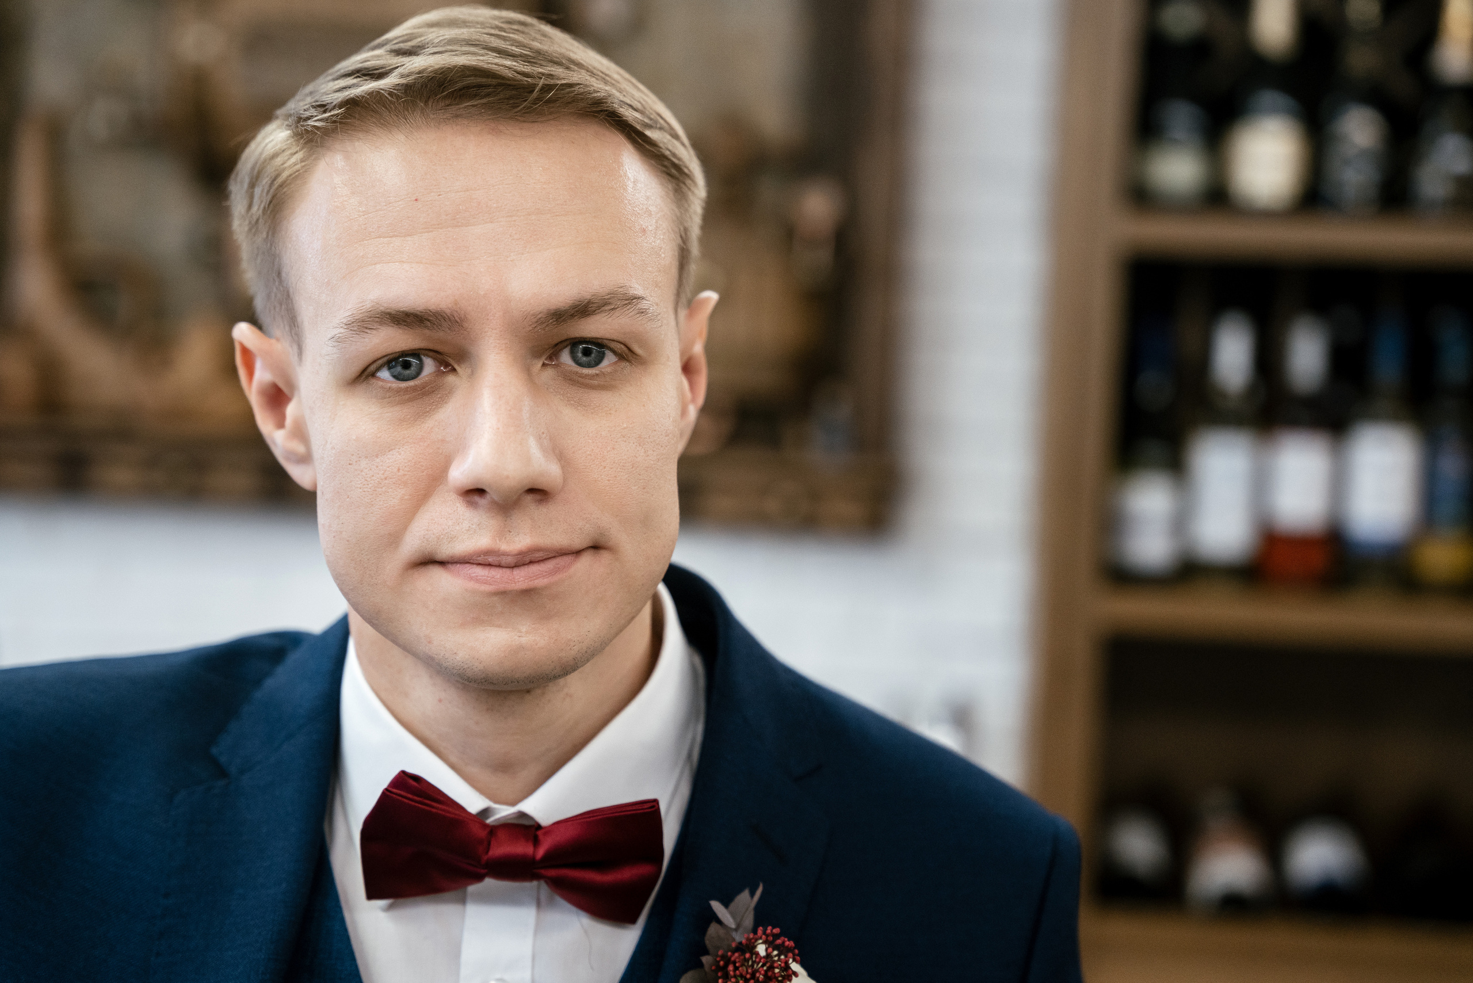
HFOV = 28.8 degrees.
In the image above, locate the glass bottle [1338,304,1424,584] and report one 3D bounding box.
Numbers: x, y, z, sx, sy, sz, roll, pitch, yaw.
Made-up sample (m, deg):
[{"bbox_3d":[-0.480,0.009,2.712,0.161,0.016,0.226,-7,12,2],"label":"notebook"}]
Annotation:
[{"bbox_3d":[0.703,-0.051,3.110,0.079,0.305,0.079,2,5,8],"label":"glass bottle"}]

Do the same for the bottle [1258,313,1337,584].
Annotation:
[{"bbox_3d":[0.616,-0.047,3.120,0.077,0.298,0.077,2,5,8],"label":"bottle"}]

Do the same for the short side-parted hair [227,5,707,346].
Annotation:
[{"bbox_3d":[-0.103,-0.105,1.085,0.176,0.150,0.195,-6,4,-9],"label":"short side-parted hair"}]

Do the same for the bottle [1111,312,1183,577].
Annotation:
[{"bbox_3d":[0.452,-0.046,3.140,0.077,0.295,0.077,2,5,8],"label":"bottle"}]

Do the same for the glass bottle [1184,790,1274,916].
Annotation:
[{"bbox_3d":[0.554,0.419,3.247,0.079,0.079,0.295,2,20,6],"label":"glass bottle"}]

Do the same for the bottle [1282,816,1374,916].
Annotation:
[{"bbox_3d":[0.664,0.412,3.236,0.079,0.079,0.295,2,20,9],"label":"bottle"}]

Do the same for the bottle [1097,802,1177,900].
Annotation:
[{"bbox_3d":[0.457,0.412,3.267,0.079,0.079,0.295,2,20,8],"label":"bottle"}]

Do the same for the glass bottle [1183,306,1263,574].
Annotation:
[{"bbox_3d":[0.535,-0.050,3.130,0.077,0.298,0.077,2,5,8],"label":"glass bottle"}]

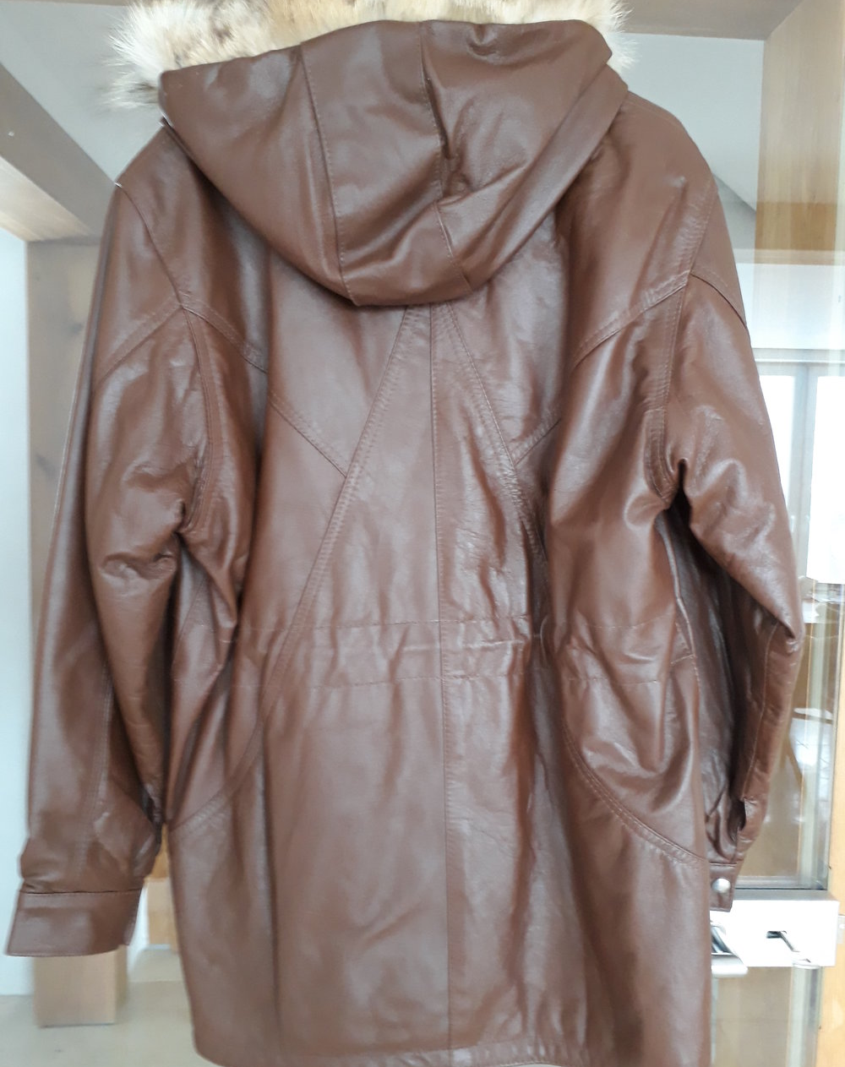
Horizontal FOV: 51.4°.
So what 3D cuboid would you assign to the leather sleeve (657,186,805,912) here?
[{"bbox_3d":[0.278,0.022,0.800,0.155,0.650,0.190,1,4,3],"label":"leather sleeve"}]

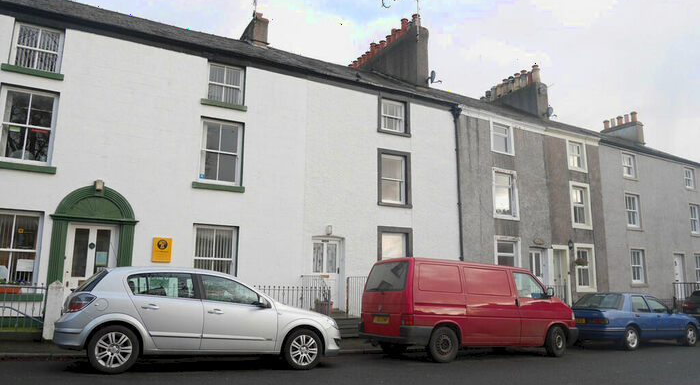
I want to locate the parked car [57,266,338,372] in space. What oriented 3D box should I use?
[{"bbox_3d":[-2.152,1.991,7.812,4.250,1.460,1.780,8,-13,-23],"label":"parked car"}]

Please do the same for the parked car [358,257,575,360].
[{"bbox_3d":[2.720,2.535,10.670,4.700,1.940,1.880,7,-12,-25],"label":"parked car"}]

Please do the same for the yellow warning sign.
[{"bbox_3d":[-4.510,1.397,11.654,0.431,0.562,0.040,6,-12,-27],"label":"yellow warning sign"}]

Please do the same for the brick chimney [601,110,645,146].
[{"bbox_3d":[16.096,-3.568,28.764,0.754,2.122,2.141,7,-13,-32],"label":"brick chimney"}]

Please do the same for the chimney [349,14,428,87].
[{"bbox_3d":[1.727,-5.285,21.483,0.589,3.339,5.000,6,-12,-27],"label":"chimney"}]

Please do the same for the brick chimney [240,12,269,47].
[{"bbox_3d":[-3.927,-6.243,19.755,0.587,1.629,2.000,6,-12,-27],"label":"brick chimney"}]

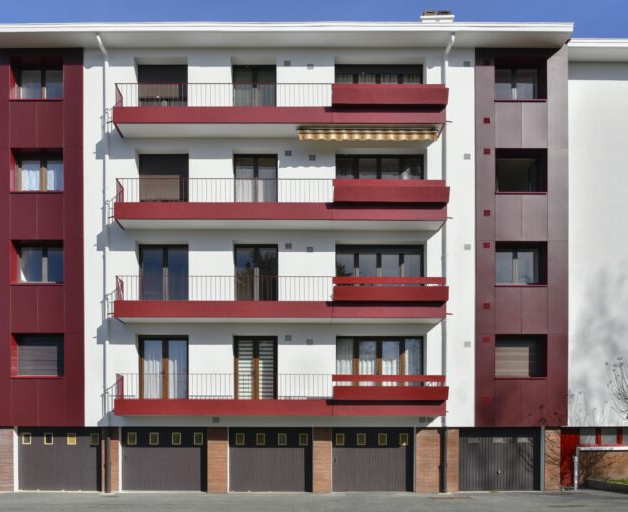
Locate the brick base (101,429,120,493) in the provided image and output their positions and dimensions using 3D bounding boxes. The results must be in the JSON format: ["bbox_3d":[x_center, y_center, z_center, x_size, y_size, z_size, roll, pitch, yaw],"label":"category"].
[{"bbox_3d":[-6.218,6.241,18.475,0.611,1.971,0.450,0,0,0],"label":"brick base"}]

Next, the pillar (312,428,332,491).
[{"bbox_3d":[0.261,6.089,17.850,0.583,1.987,0.350,0,0,0],"label":"pillar"}]

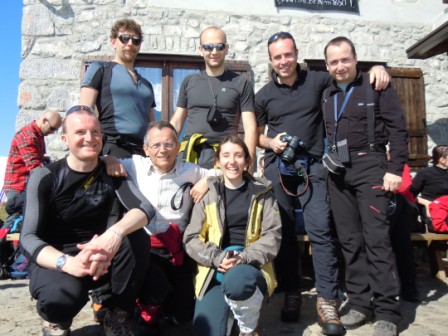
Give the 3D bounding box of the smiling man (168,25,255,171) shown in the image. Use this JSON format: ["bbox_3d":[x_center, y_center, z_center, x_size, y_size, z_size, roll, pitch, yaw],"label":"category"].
[{"bbox_3d":[-0.067,-0.056,2.483,0.560,1.760,0.330,0,-5,-2],"label":"smiling man"}]

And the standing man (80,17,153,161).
[{"bbox_3d":[-0.657,-0.077,2.442,0.520,1.780,0.340,3,-6,-32],"label":"standing man"}]

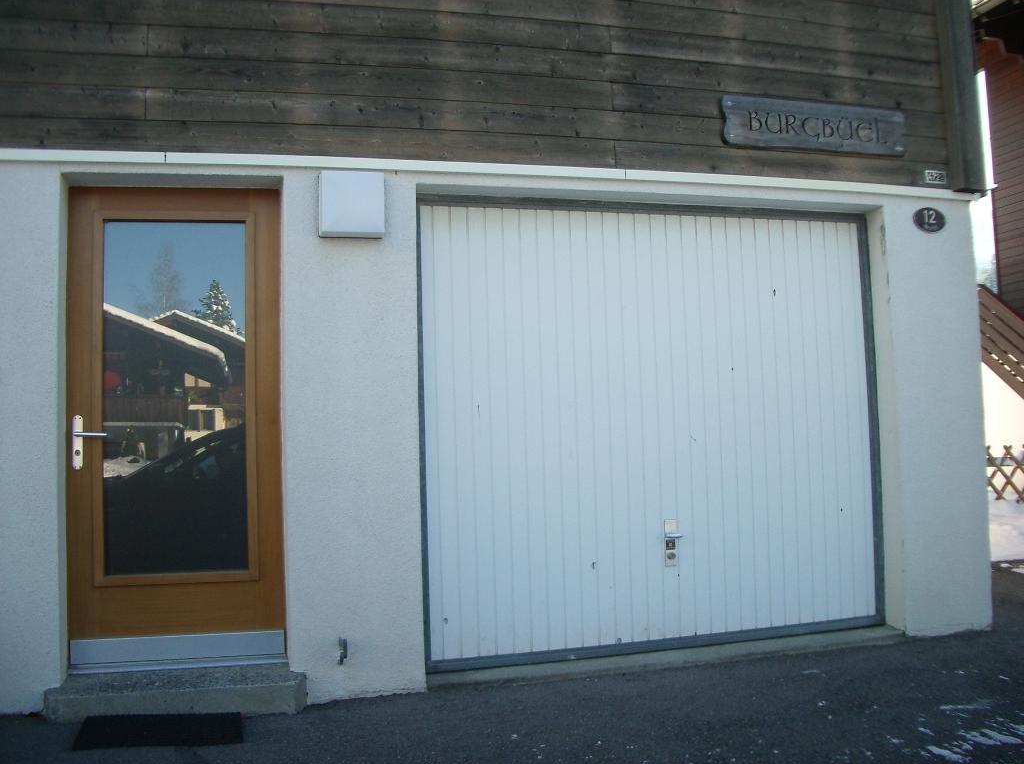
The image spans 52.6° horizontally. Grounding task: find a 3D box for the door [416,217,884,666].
[{"bbox_3d":[0.731,0.208,4.968,2.327,2.056,0.061,-1,-4,-16],"label":"door"}]

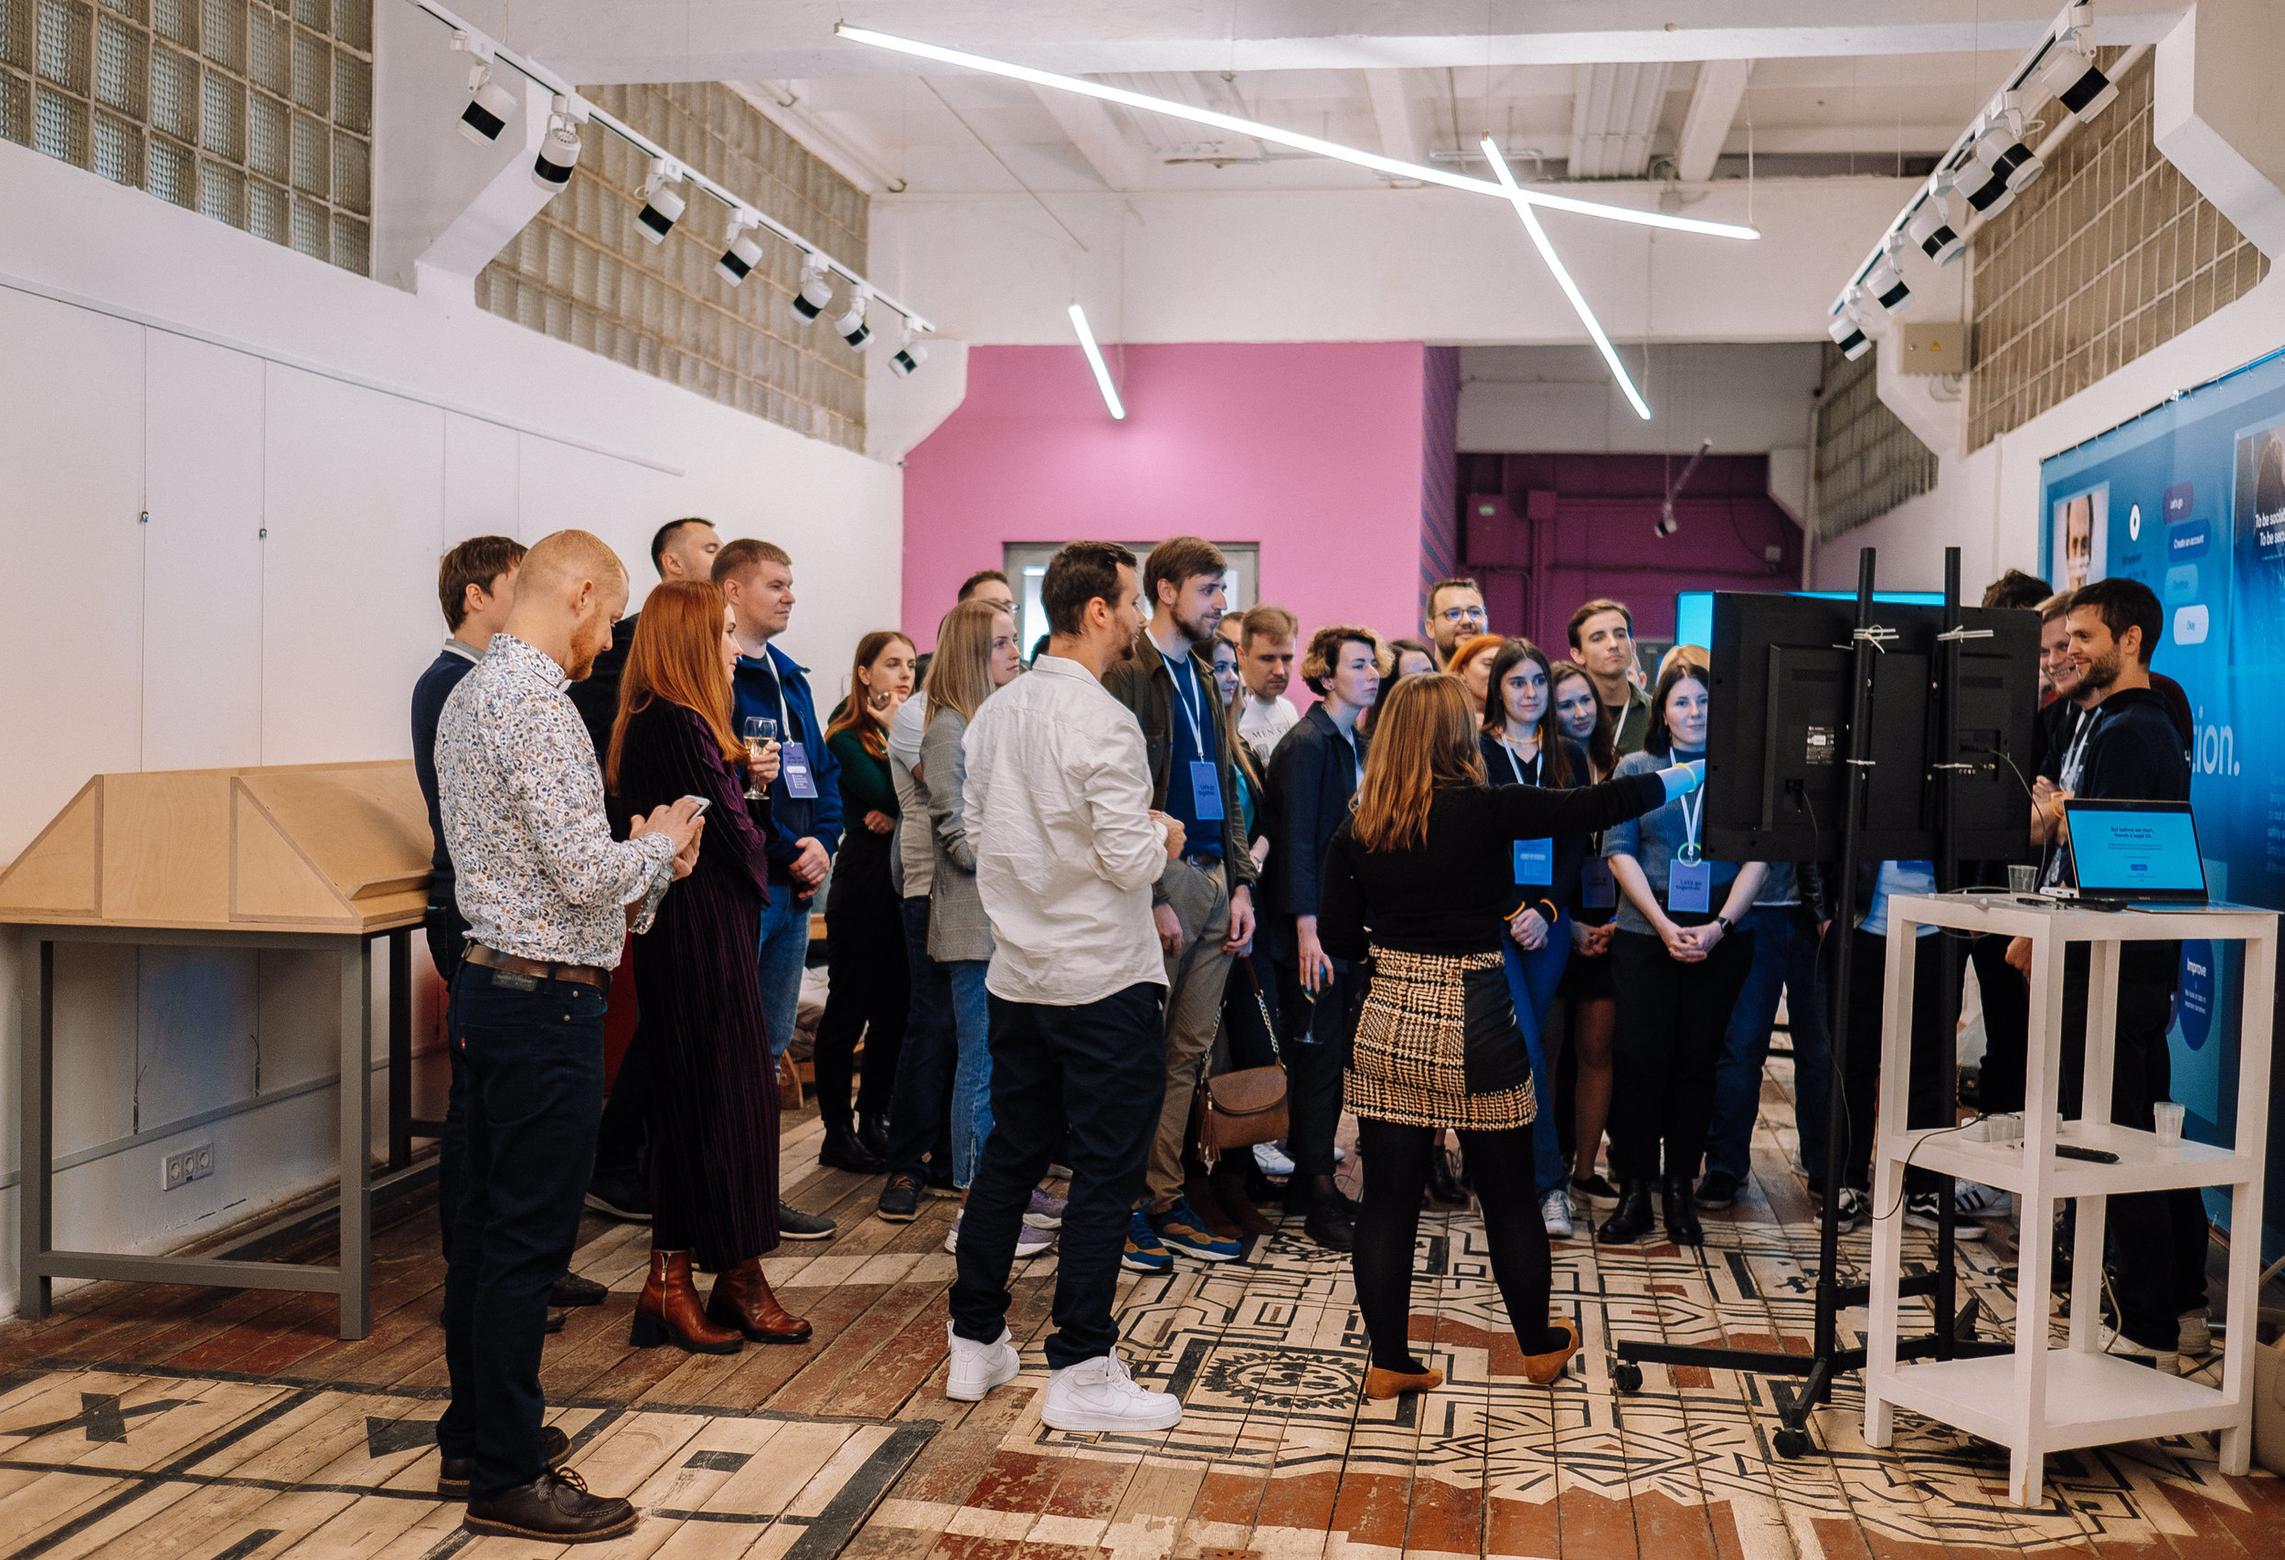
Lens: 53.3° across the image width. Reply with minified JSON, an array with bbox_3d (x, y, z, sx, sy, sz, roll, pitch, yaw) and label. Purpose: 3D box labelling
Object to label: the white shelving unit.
[{"bbox_3d":[1.847,0.802,4.535,0.588,1.113,0.422,0,2,-24],"label":"white shelving unit"}]

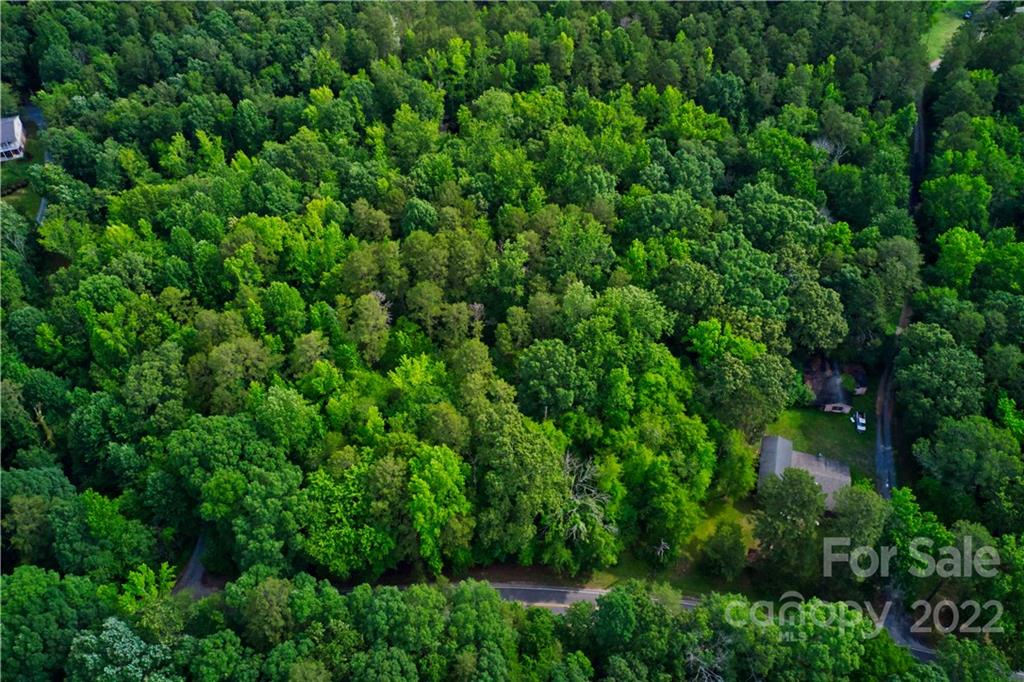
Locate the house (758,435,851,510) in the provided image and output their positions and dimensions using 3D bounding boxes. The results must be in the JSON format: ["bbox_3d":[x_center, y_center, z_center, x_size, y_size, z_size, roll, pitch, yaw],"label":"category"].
[{"bbox_3d":[57.528,26.279,156.892,17.000,5.000,14.600,11,45,11],"label":"house"}]

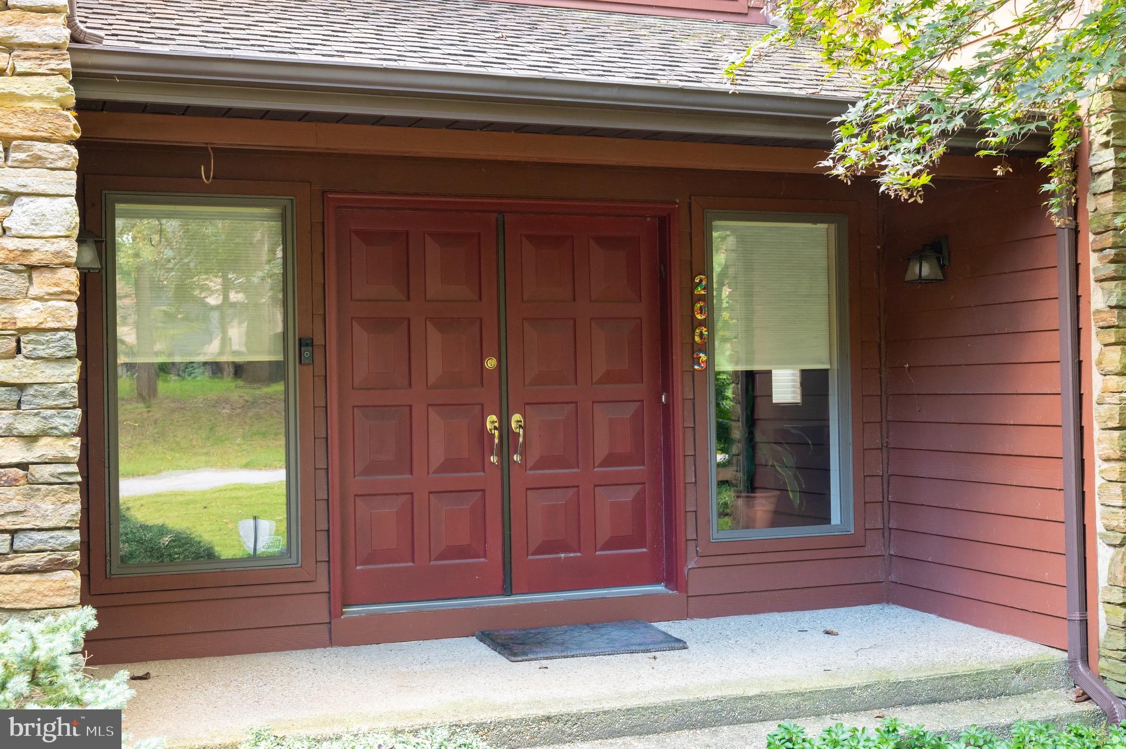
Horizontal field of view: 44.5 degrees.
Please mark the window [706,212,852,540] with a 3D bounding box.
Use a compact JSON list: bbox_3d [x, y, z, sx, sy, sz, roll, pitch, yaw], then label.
[{"bbox_3d":[1.195,0.004,7.634,0.895,1.800,0.090,-1,-1,-19],"label":"window"}]

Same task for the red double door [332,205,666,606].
[{"bbox_3d":[-0.304,0.146,7.233,1.830,2.030,0.110,-1,-1,-19],"label":"red double door"}]

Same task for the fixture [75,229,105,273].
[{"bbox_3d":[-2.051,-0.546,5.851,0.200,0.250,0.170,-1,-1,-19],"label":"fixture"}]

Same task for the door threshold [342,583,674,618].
[{"bbox_3d":[-0.261,1.171,7.156,1.810,0.045,0.170,-1,-1,-19],"label":"door threshold"}]

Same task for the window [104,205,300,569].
[{"bbox_3d":[-1.733,0.041,6.627,0.905,1.815,0.090,-1,-1,-19],"label":"window"}]

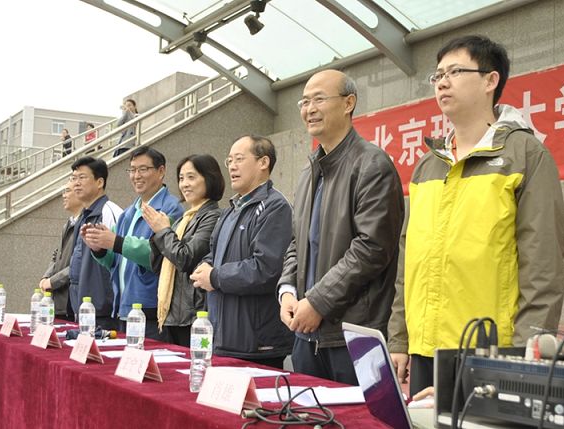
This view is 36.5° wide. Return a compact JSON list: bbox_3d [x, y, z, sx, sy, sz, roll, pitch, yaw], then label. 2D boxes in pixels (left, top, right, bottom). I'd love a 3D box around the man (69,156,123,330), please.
[{"bbox_3d":[-1.130,0.520,5.030,0.340,1.710,0.520,3,-4,-31],"label":"man"}]

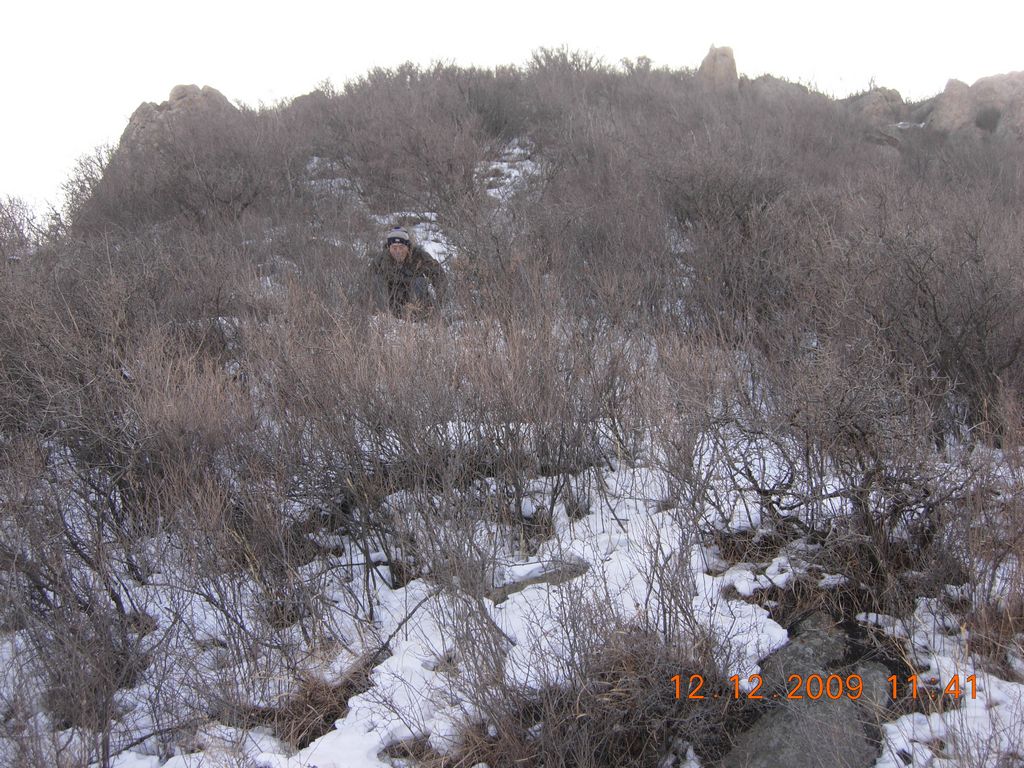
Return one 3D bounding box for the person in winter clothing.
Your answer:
[{"bbox_3d":[-0.883,-0.935,10.400,0.650,0.860,0.680,0,-5,-2],"label":"person in winter clothing"}]

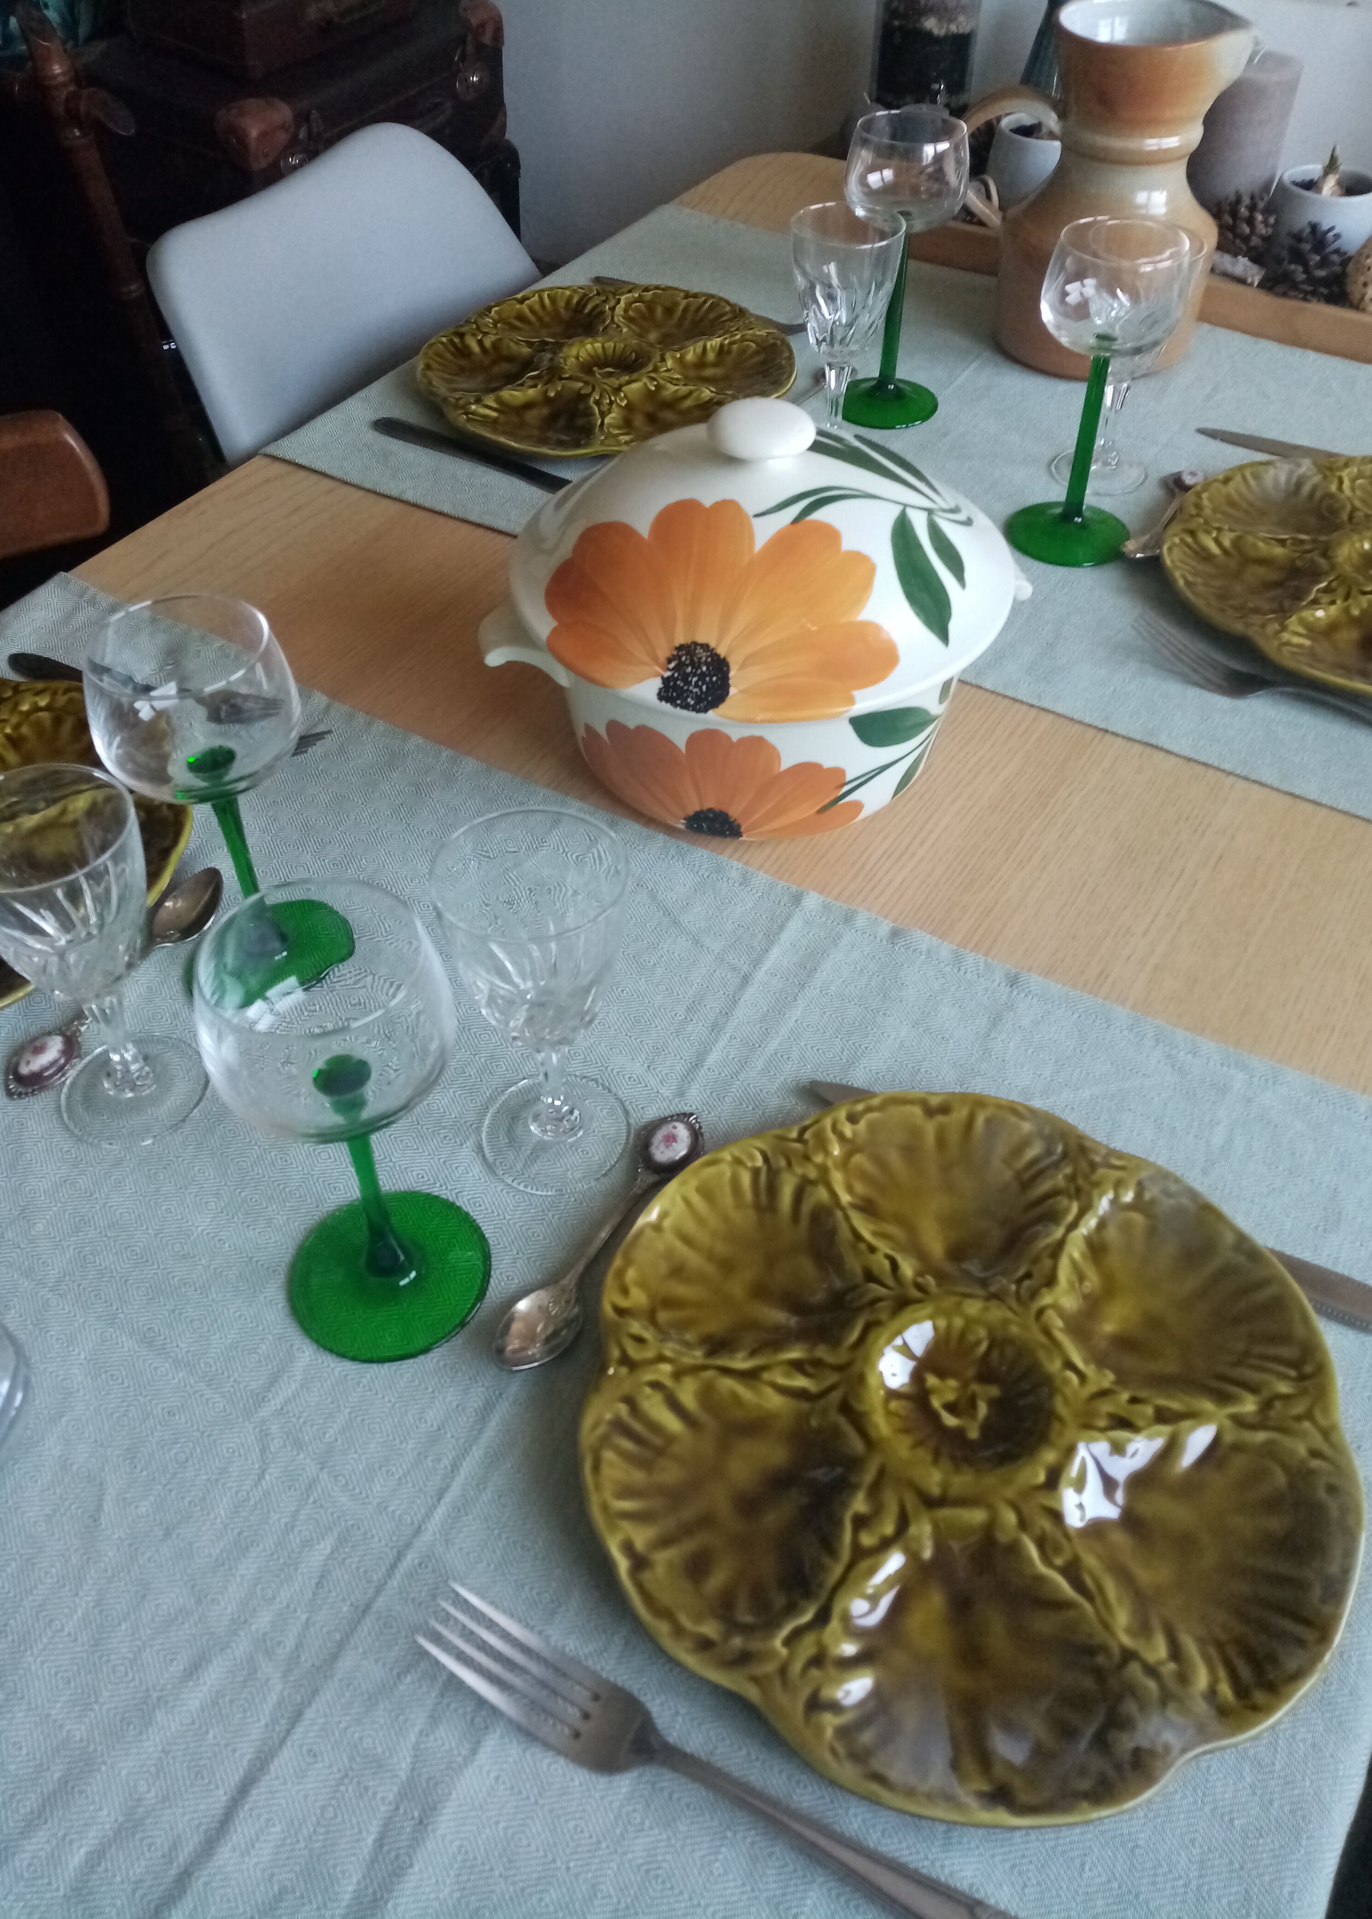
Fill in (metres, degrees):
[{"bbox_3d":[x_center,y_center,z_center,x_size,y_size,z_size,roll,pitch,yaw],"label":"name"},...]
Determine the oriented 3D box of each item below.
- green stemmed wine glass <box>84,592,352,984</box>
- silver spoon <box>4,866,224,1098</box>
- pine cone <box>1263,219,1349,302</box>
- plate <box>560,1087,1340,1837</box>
[{"bbox_3d":[-0.178,-0.051,0.564,0.075,0.171,0.075,0,47,0],"label":"green stemmed wine glass"},{"bbox_3d":[-0.239,0.007,0.614,0.029,0.016,0.138,19,50,16],"label":"silver spoon"},{"bbox_3d":[0.452,-0.502,1.048,0.062,0.059,0.062,1,47,-1],"label":"pine cone"},{"bbox_3d":[0.090,0.148,0.478,0.250,0.029,0.249,0,47,0],"label":"plate"}]

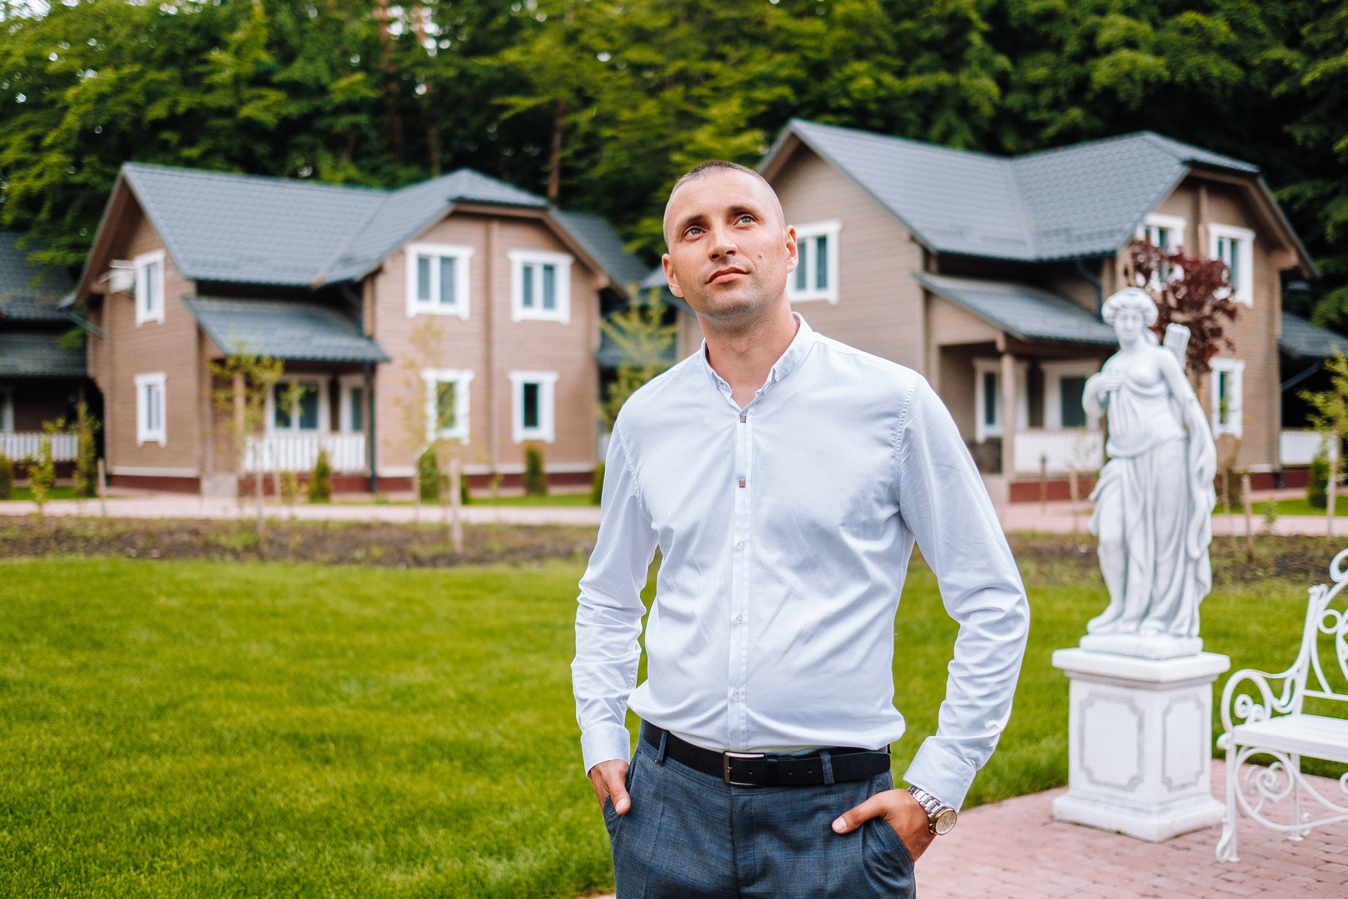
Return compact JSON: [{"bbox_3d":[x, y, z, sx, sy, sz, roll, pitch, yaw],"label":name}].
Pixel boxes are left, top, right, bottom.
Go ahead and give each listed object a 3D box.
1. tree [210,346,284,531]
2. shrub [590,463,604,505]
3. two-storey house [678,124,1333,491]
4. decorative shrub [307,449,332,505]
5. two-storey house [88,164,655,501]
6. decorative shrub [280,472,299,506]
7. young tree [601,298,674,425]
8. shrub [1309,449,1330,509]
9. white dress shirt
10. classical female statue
[{"bbox_3d":[-6.134,-0.160,18.869,1.062,2.665,1.062,0,1,0],"label":"tree"},{"bbox_3d":[-1.388,0.598,24.492,0.412,0.900,0.412,0,1,0],"label":"shrub"},{"bbox_3d":[8.666,-3.160,31.657,14.186,8.033,10.395,-1,1,-36],"label":"two-storey house"},{"bbox_3d":[-7.051,0.511,26.113,0.480,1.086,0.480,0,1,0],"label":"decorative shrub"},{"bbox_3d":[-7.275,-3.098,35.425,14.186,8.033,10.395,-1,1,-40],"label":"two-storey house"},{"bbox_3d":[-7.406,0.743,25.246,0.384,0.655,0.384,0,1,0],"label":"decorative shrub"},{"bbox_3d":[-0.476,-0.568,18.800,1.118,3.409,1.118,0,1,0],"label":"young tree"},{"bbox_3d":[11.016,0.501,22.361,0.358,1.019,0.358,0,1,0],"label":"shrub"},{"bbox_3d":[0.172,0.135,1.710,0.570,0.620,0.310,0,1,15],"label":"white dress shirt"},{"bbox_3d":[1.760,0.073,4.860,0.340,1.344,0.430,-1,1,-43],"label":"classical female statue"}]

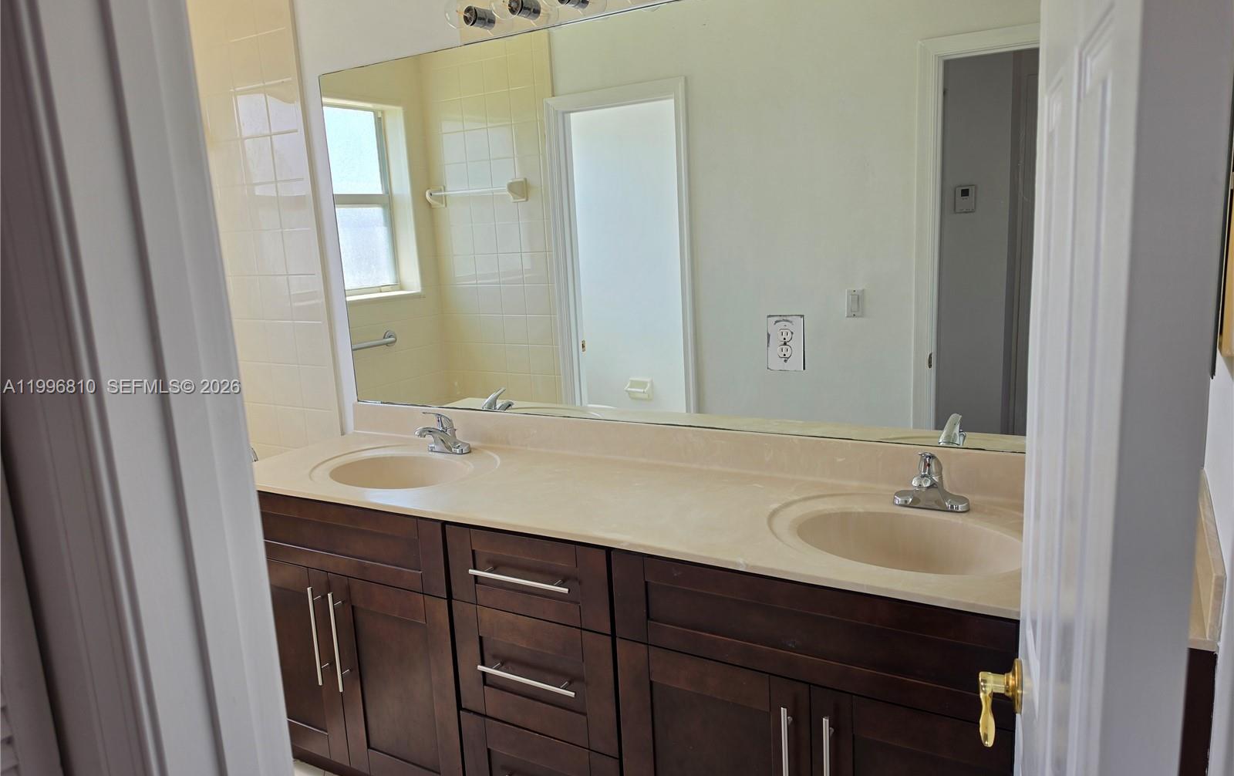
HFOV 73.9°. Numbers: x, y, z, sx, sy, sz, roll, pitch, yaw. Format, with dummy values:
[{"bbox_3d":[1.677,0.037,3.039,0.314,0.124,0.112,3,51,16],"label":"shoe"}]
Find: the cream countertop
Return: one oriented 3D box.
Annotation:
[{"bbox_3d":[-0.013,0.210,1.958,2.317,0.118,0.558,3,12,30],"label":"cream countertop"}]

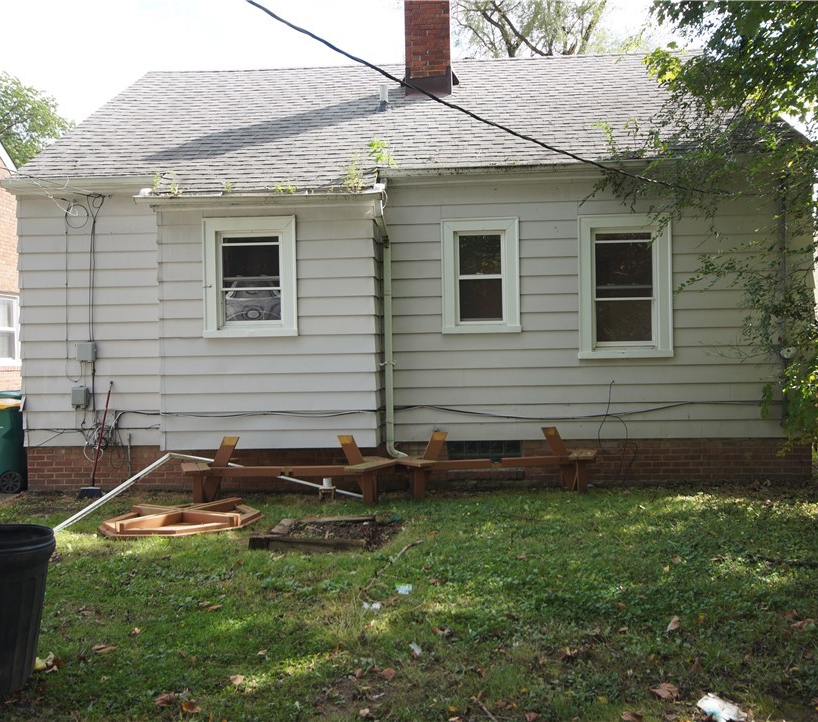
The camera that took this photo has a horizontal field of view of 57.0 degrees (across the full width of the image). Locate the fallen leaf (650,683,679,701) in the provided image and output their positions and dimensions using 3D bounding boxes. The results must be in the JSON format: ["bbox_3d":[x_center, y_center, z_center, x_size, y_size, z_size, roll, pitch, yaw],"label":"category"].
[{"bbox_3d":[1.119,1.452,3.300,0.125,0.035,0.100,-1,1,18],"label":"fallen leaf"}]

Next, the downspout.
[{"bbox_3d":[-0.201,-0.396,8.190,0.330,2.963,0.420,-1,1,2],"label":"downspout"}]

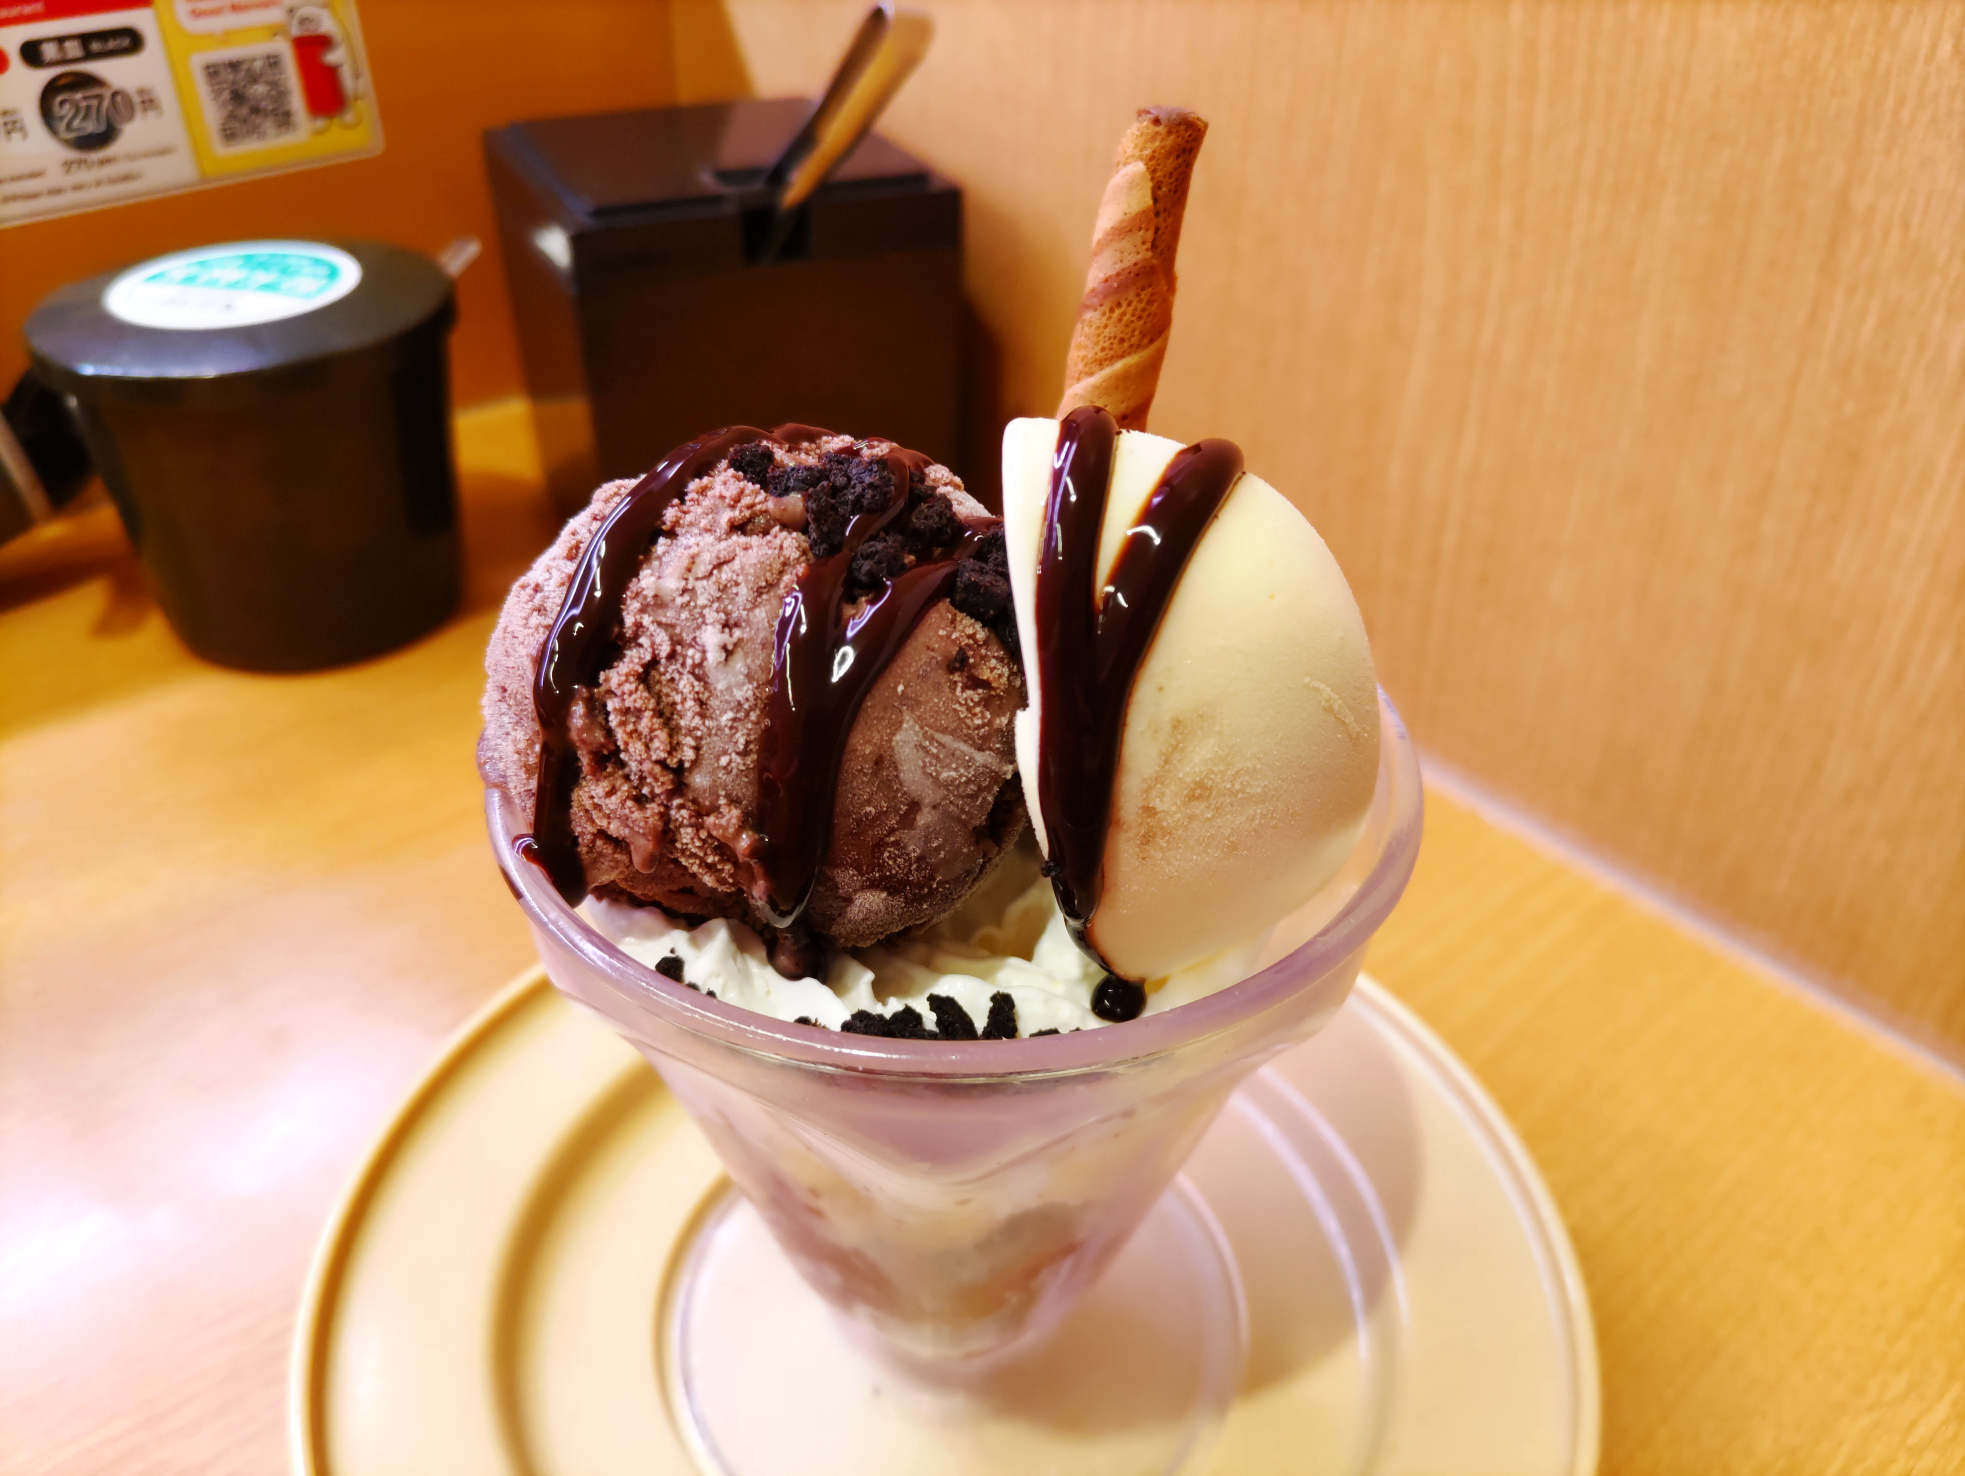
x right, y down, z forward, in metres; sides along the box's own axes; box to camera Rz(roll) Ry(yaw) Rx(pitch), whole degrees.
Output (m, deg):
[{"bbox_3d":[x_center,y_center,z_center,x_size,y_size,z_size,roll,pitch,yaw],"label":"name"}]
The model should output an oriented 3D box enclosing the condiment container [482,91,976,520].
[{"bbox_3d":[-0.060,-0.082,0.350,0.080,0.105,0.095,-13,36,-20],"label":"condiment container"}]

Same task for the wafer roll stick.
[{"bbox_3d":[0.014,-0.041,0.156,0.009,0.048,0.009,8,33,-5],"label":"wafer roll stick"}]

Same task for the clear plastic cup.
[{"bbox_3d":[-0.003,0.036,0.171,0.091,0.089,0.091,1,33,0],"label":"clear plastic cup"}]

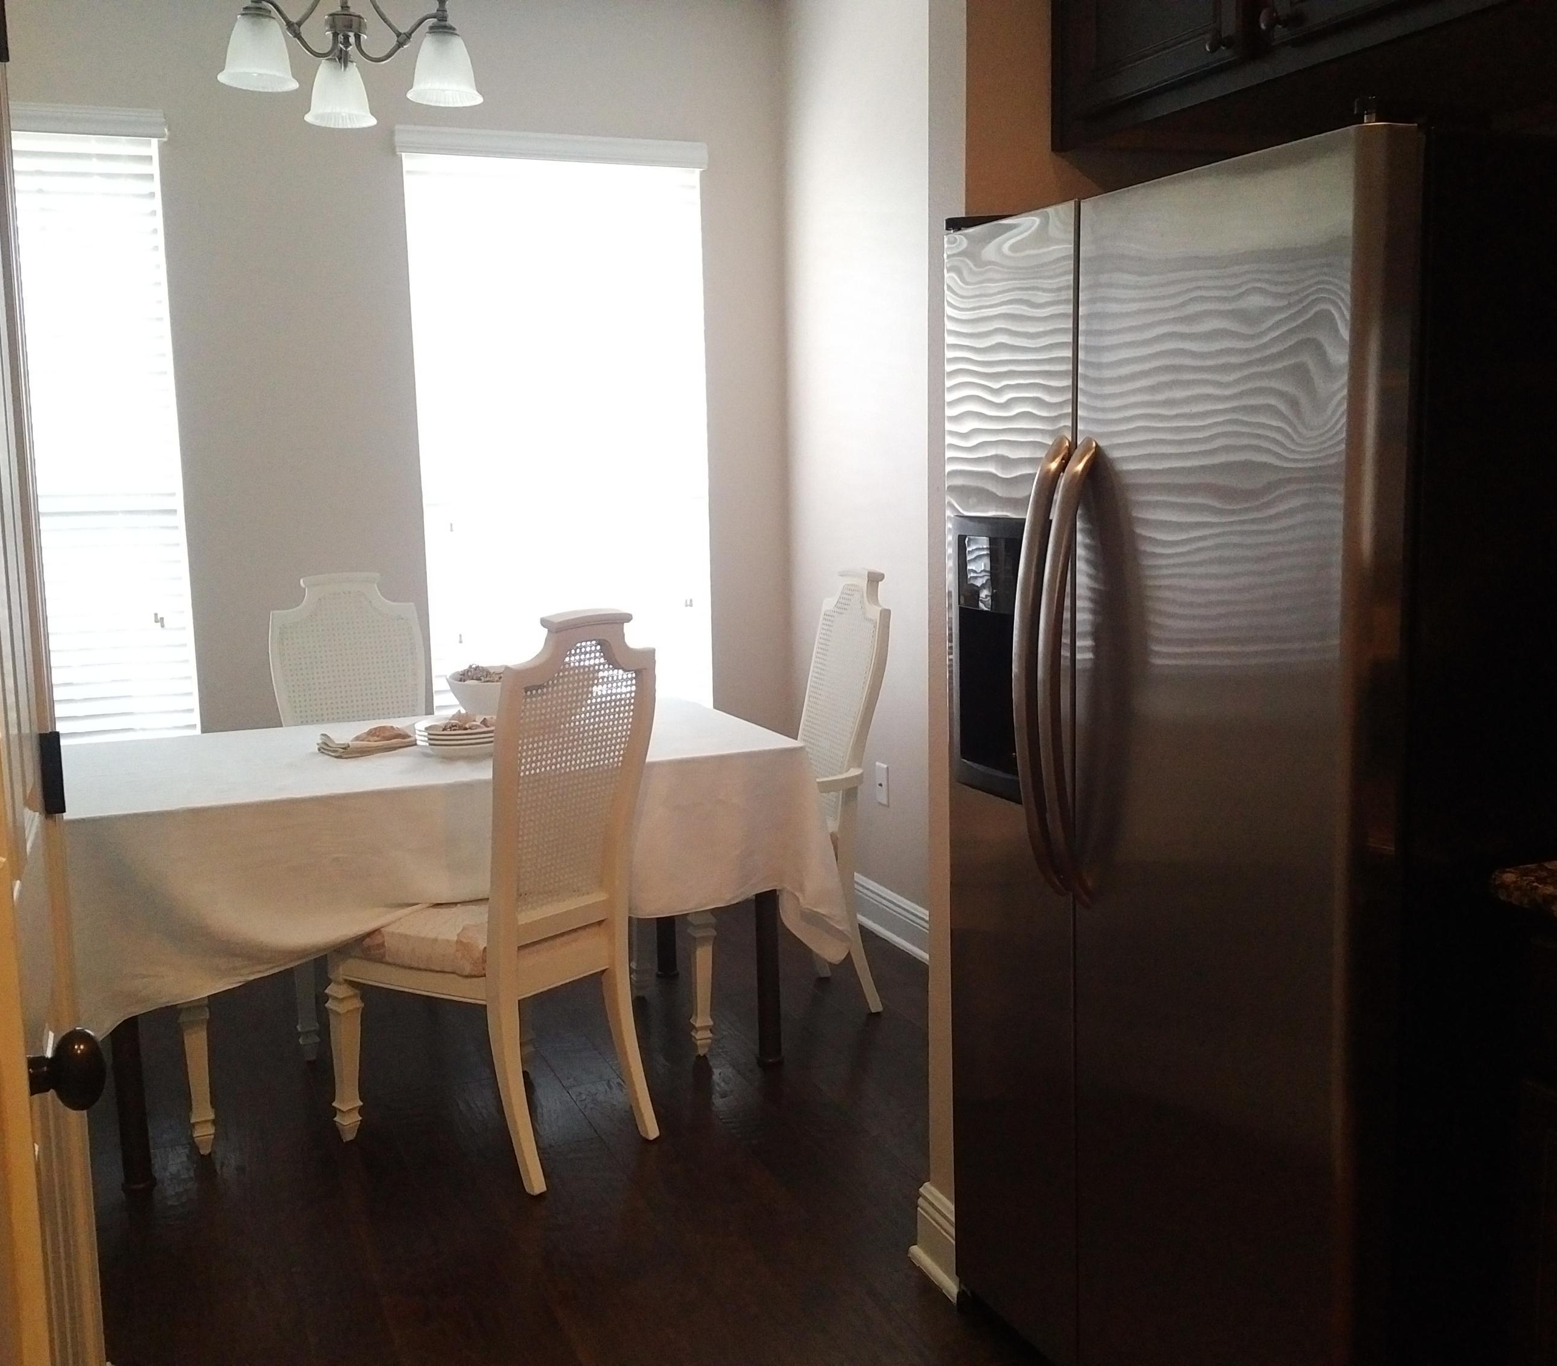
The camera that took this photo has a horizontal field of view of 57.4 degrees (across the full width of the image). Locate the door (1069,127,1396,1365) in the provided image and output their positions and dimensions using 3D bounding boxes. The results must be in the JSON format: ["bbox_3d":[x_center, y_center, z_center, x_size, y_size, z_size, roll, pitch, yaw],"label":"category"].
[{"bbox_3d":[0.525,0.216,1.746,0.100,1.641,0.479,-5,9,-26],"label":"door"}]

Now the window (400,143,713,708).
[{"bbox_3d":[-0.667,-0.669,4.513,0.927,1.911,0.060,-4,9,-21],"label":"window"}]

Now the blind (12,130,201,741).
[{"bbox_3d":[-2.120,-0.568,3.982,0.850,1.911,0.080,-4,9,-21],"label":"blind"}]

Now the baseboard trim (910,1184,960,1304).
[{"bbox_3d":[0.271,0.934,2.385,0.028,0.148,0.174,-4,9,-21],"label":"baseboard trim"}]

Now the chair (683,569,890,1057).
[{"bbox_3d":[-0.038,0.286,3.568,0.602,1.106,0.550,-5,9,-24],"label":"chair"}]

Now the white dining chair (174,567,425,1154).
[{"bbox_3d":[-1.032,0.295,3.621,0.500,1.106,0.602,-5,9,-26],"label":"white dining chair"}]

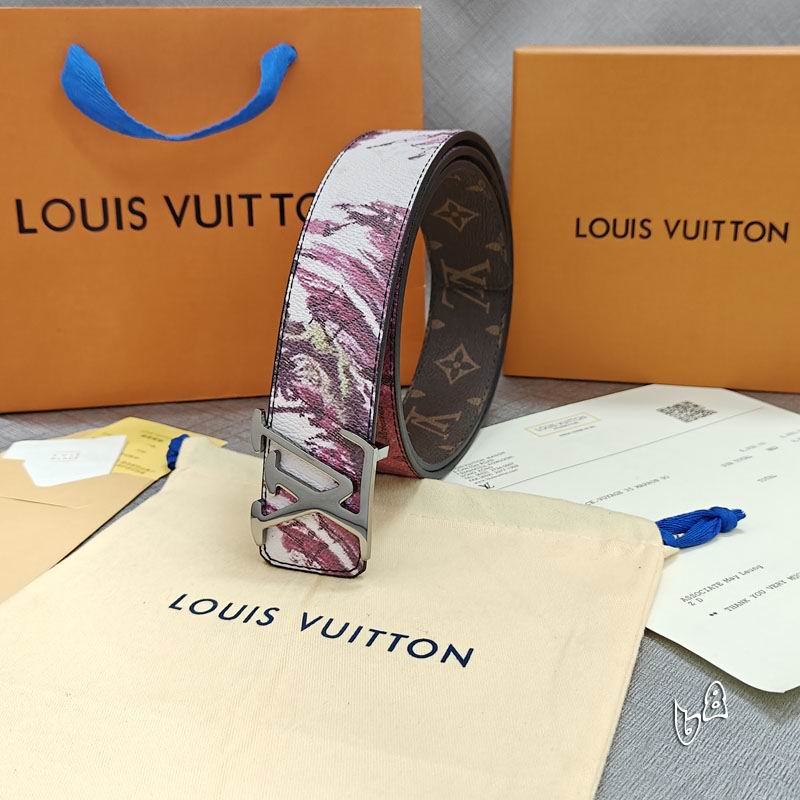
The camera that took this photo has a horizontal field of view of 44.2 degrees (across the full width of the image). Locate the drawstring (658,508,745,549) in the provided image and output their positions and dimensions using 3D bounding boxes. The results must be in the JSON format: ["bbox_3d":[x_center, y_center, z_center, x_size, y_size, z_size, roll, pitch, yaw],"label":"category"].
[{"bbox_3d":[0.109,0.047,0.357,0.034,0.010,0.015,-5,20,-14],"label":"drawstring"}]

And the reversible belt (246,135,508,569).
[{"bbox_3d":[-0.001,-0.034,0.396,0.045,0.144,0.173,6,20,23],"label":"reversible belt"}]

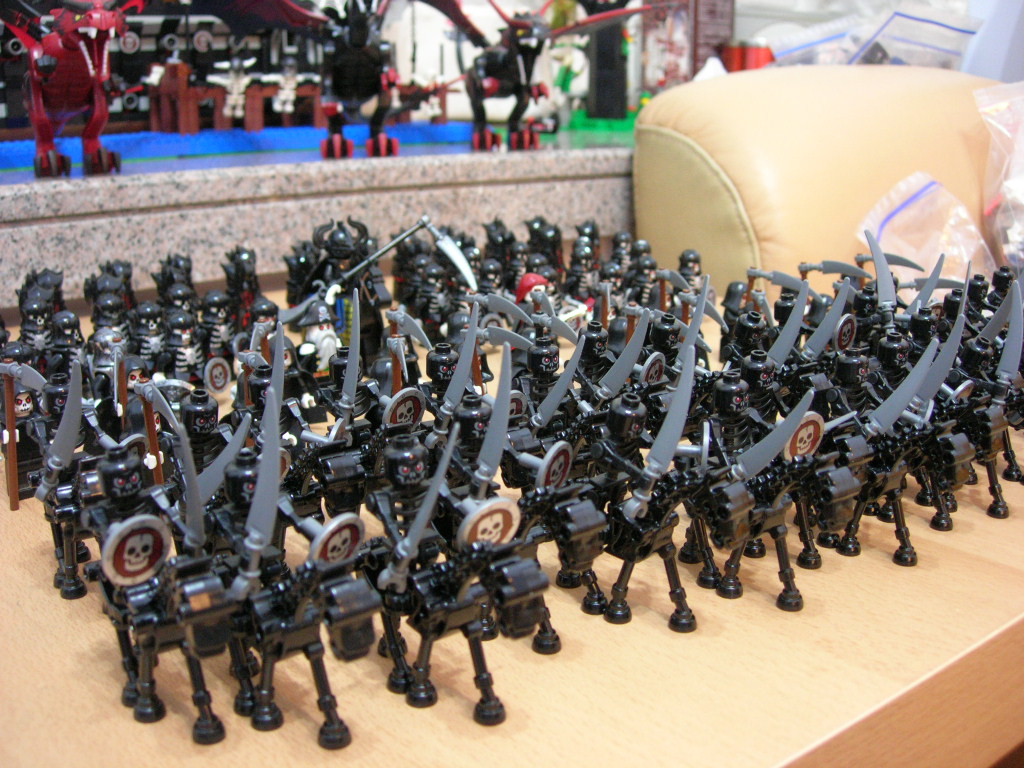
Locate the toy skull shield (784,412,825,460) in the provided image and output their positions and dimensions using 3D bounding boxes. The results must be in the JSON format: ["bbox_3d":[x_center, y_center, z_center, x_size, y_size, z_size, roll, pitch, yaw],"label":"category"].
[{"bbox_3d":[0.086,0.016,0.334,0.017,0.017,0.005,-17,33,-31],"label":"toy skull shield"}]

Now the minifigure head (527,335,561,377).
[{"bbox_3d":[0.010,-0.009,0.367,0.010,0.011,0.010,0,16,0],"label":"minifigure head"}]

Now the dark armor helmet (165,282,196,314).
[{"bbox_3d":[-0.166,-0.043,0.564,0.015,0.013,0.013,16,22,42],"label":"dark armor helmet"}]

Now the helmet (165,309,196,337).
[{"bbox_3d":[-0.155,-0.028,0.524,0.013,0.013,0.013,-16,22,-42],"label":"helmet"}]

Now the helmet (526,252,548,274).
[{"bbox_3d":[0.016,-0.073,0.688,0.013,0.013,0.015,-9,19,-30],"label":"helmet"}]

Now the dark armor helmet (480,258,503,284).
[{"bbox_3d":[-0.012,-0.068,0.685,0.013,0.013,0.013,-11,20,-32],"label":"dark armor helmet"}]

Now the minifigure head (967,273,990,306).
[{"bbox_3d":[0.221,-0.045,0.532,0.010,0.011,0.010,-7,19,-31],"label":"minifigure head"}]

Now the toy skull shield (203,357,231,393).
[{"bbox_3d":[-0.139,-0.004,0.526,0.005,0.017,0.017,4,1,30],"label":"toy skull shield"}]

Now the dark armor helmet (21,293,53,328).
[{"bbox_3d":[-0.230,-0.034,0.543,0.015,0.013,0.013,14,21,39],"label":"dark armor helmet"}]

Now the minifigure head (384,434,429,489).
[{"bbox_3d":[-0.026,0.019,0.279,0.010,0.011,0.010,-3,15,1],"label":"minifigure head"}]

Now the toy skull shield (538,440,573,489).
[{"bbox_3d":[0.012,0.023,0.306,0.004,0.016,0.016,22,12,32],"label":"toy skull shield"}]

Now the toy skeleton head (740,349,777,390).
[{"bbox_3d":[0.079,-0.005,0.360,0.010,0.011,0.010,2,15,0],"label":"toy skeleton head"}]

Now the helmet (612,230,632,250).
[{"bbox_3d":[0.075,-0.097,0.765,0.013,0.013,0.013,-9,19,-28],"label":"helmet"}]

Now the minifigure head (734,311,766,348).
[{"bbox_3d":[0.085,-0.019,0.402,0.010,0.011,0.010,3,21,-33],"label":"minifigure head"}]

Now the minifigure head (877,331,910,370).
[{"bbox_3d":[0.128,-0.011,0.378,0.010,0.011,0.010,0,16,0],"label":"minifigure head"}]

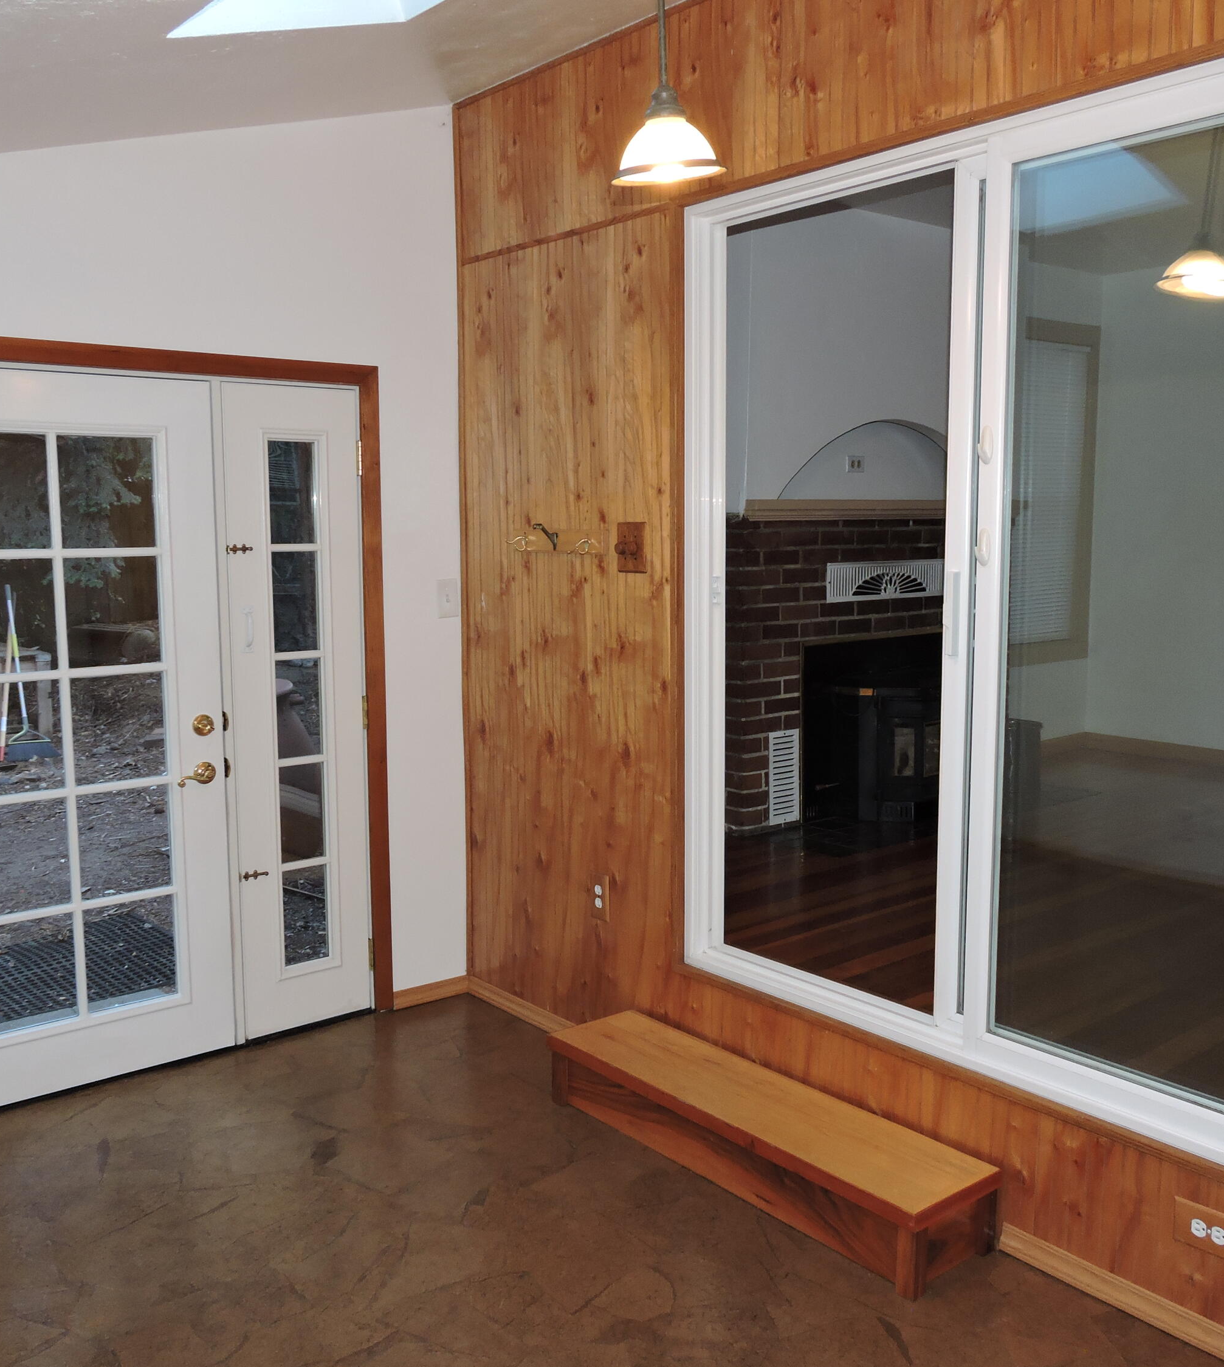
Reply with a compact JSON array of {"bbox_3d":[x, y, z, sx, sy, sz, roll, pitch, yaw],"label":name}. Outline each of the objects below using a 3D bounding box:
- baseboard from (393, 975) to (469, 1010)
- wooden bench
[{"bbox_3d":[-0.621,1.058,4.325,0.282,0.066,0.014,-6,9,-39],"label":"baseboard"},{"bbox_3d":[0.341,1.123,3.157,0.304,0.201,1.257,-6,9,-39],"label":"wooden bench"}]

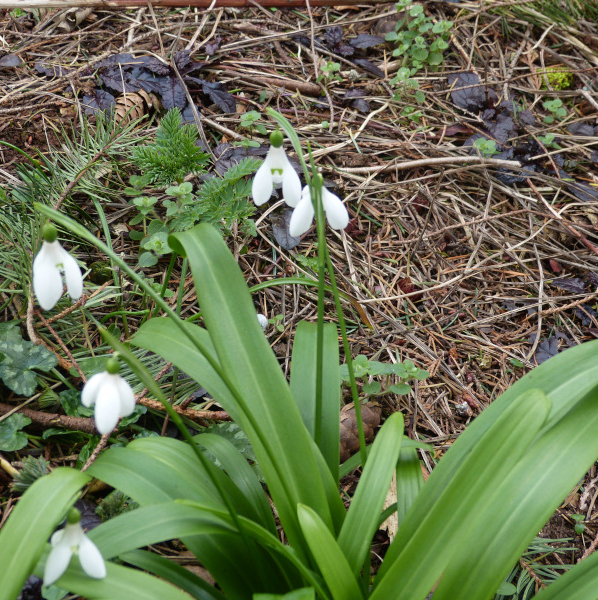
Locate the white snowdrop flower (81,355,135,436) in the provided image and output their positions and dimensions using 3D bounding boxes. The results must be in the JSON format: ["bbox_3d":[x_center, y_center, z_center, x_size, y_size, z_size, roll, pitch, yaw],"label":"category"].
[{"bbox_3d":[-0.073,0.037,0.550,0.021,0.030,0.022,0,40,0],"label":"white snowdrop flower"}]

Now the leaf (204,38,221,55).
[{"bbox_3d":[-0.072,-0.212,1.200,0.016,0.010,0.020,0,34,0],"label":"leaf"}]

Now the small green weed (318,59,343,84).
[{"bbox_3d":[0.025,-0.183,1.148,0.021,0.020,0.020,0,34,0],"label":"small green weed"}]

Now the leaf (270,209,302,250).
[{"bbox_3d":[-0.007,-0.041,0.841,0.019,0.011,0.027,0,38,0],"label":"leaf"}]

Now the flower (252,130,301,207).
[{"bbox_3d":[-0.009,-0.052,0.573,0.021,0.032,0.020,0,38,0],"label":"flower"}]

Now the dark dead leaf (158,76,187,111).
[{"bbox_3d":[-0.100,-0.161,1.120,0.023,0.015,0.048,0,34,0],"label":"dark dead leaf"}]

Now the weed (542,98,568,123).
[{"bbox_3d":[0.169,-0.125,0.948,0.017,0.011,0.016,0,38,0],"label":"weed"}]

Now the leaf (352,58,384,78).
[{"bbox_3d":[0.048,-0.161,0.993,0.014,0.009,0.030,-23,44,-27],"label":"leaf"}]

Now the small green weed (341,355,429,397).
[{"bbox_3d":[0.041,0.035,0.671,0.040,0.014,0.020,0,42,0],"label":"small green weed"}]

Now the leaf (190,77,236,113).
[{"bbox_3d":[-0.068,-0.160,1.119,0.026,0.015,0.048,-21,39,-28],"label":"leaf"}]

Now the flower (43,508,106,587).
[{"bbox_3d":[-0.079,0.086,0.502,0.023,0.033,0.022,0,38,0],"label":"flower"}]

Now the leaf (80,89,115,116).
[{"bbox_3d":[-0.135,-0.132,0.957,0.025,0.009,0.024,0,38,0],"label":"leaf"}]

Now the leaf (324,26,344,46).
[{"bbox_3d":[0.025,-0.192,1.046,0.015,0.007,0.021,0,40,0],"label":"leaf"}]

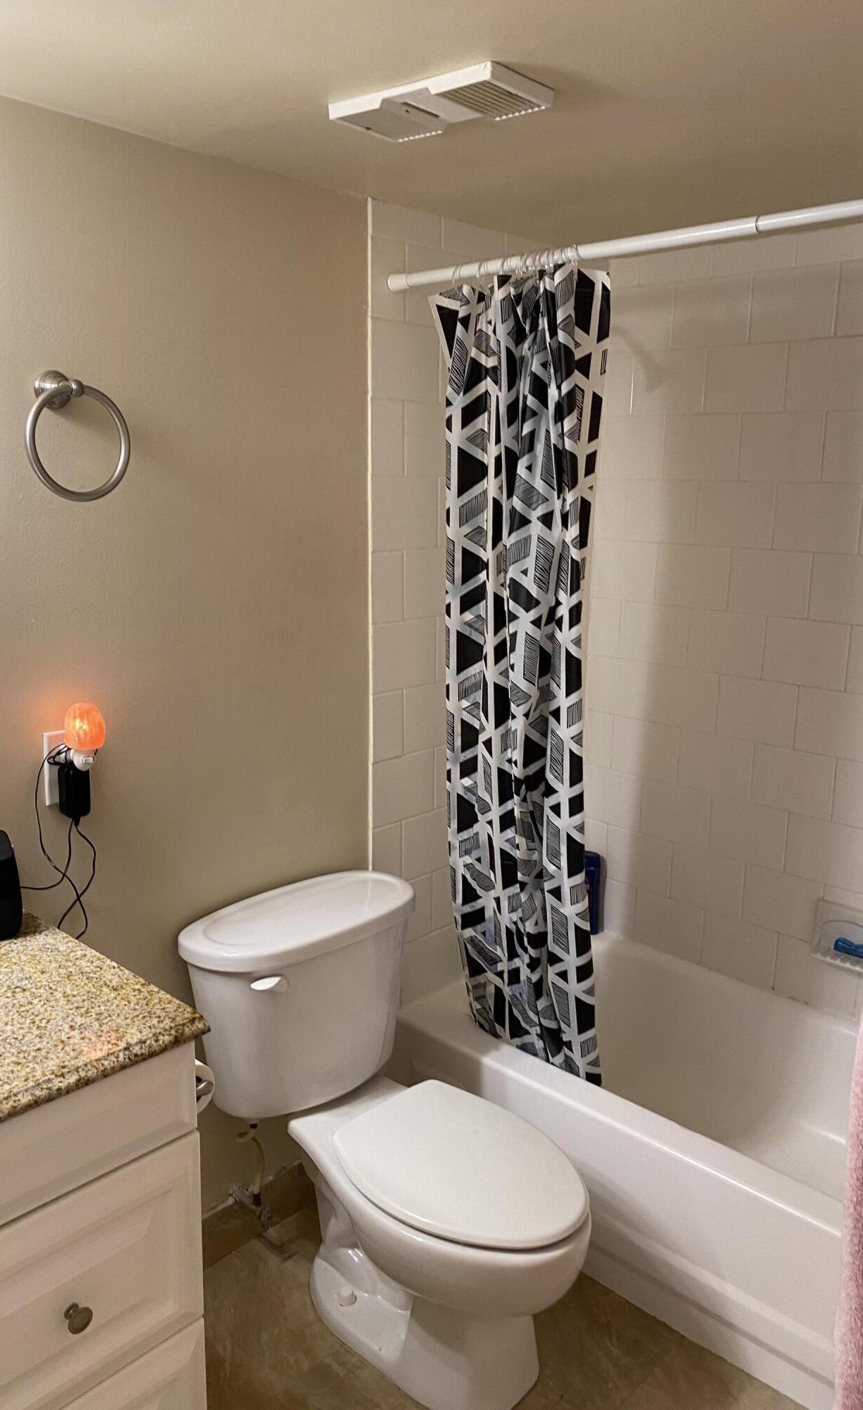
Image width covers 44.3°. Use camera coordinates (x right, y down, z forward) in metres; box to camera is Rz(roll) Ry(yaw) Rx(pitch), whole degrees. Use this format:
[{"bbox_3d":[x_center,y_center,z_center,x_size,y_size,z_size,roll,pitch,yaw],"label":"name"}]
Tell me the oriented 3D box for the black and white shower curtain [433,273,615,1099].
[{"bbox_3d":[0.192,0.062,2.176,0.434,1.764,0.225,12,17,42],"label":"black and white shower curtain"}]

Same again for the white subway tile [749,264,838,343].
[{"bbox_3d":[0.802,-0.887,2.349,0.200,0.152,0.010,12,17,41],"label":"white subway tile"}]

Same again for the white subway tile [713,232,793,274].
[{"bbox_3d":[0.730,-1.012,2.392,0.200,0.068,0.010,12,17,41],"label":"white subway tile"}]

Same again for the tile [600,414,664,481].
[{"bbox_3d":[0.495,-0.644,2.650,0.197,0.151,0.010,12,17,41],"label":"tile"}]

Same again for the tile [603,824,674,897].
[{"bbox_3d":[0.560,0.416,2.840,0.198,0.151,0.010,12,17,41],"label":"tile"}]

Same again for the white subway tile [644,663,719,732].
[{"bbox_3d":[0.638,-0.018,2.700,0.200,0.152,0.010,12,17,42],"label":"white subway tile"}]

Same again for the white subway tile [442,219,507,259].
[{"bbox_3d":[0.088,-0.993,2.271,0.009,0.065,0.199,12,17,42],"label":"white subway tile"}]

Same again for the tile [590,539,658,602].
[{"bbox_3d":[0.505,-0.351,2.760,0.190,0.152,0.010,12,17,42],"label":"tile"}]

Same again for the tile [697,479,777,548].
[{"bbox_3d":[0.720,-0.450,2.503,0.198,0.151,0.010,12,17,41],"label":"tile"}]

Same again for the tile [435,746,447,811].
[{"bbox_3d":[0.074,0.159,2.537,0.008,0.152,0.201,13,17,43],"label":"tile"}]

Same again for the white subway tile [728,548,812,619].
[{"bbox_3d":[0.787,-0.284,2.464,0.198,0.151,0.009,12,17,42],"label":"white subway tile"}]

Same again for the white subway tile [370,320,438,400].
[{"bbox_3d":[-0.054,-0.713,2.202,0.010,0.152,0.200,12,17,41],"label":"white subway tile"}]

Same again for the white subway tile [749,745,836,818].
[{"bbox_3d":[0.863,0.183,2.525,0.200,0.152,0.010,12,17,42],"label":"white subway tile"}]

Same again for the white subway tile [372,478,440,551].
[{"bbox_3d":[-0.057,-0.408,2.253,0.009,0.151,0.195,12,17,42],"label":"white subway tile"}]

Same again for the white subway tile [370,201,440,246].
[{"bbox_3d":[-0.051,-0.976,2.159,0.010,0.067,0.200,12,17,42],"label":"white subway tile"}]

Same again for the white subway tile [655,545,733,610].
[{"bbox_3d":[0.643,-0.316,2.605,0.198,0.151,0.010,12,17,41],"label":"white subway tile"}]

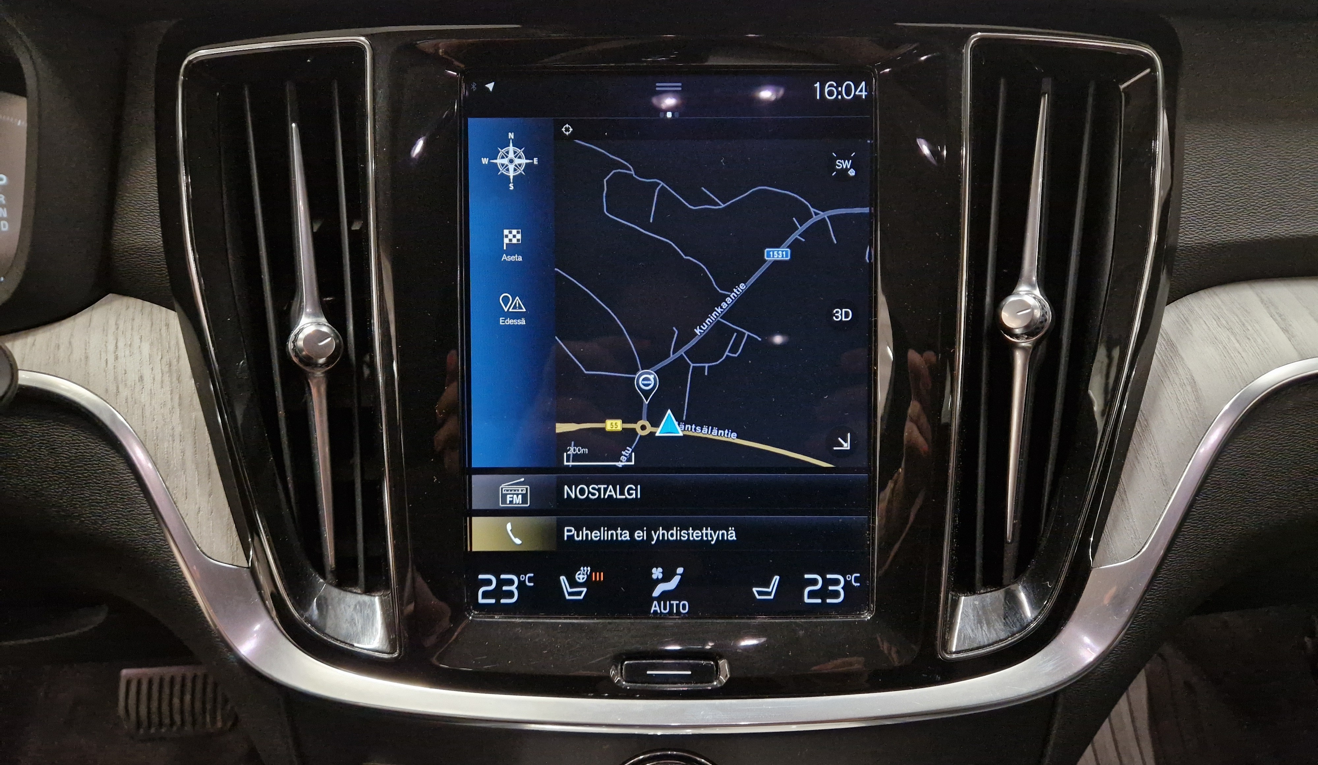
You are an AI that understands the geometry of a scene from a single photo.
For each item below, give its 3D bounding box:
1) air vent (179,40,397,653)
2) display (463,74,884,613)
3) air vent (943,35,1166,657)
[{"bbox_3d":[-0.122,-0.012,0.302,0.073,0.204,0.026,0,2,2],"label":"air vent"},{"bbox_3d":[0.003,-0.012,0.297,0.136,0.181,0.012,0,2,0],"label":"display"},{"bbox_3d":[0.131,-0.012,0.304,0.073,0.204,0.030,0,2,-2],"label":"air vent"}]

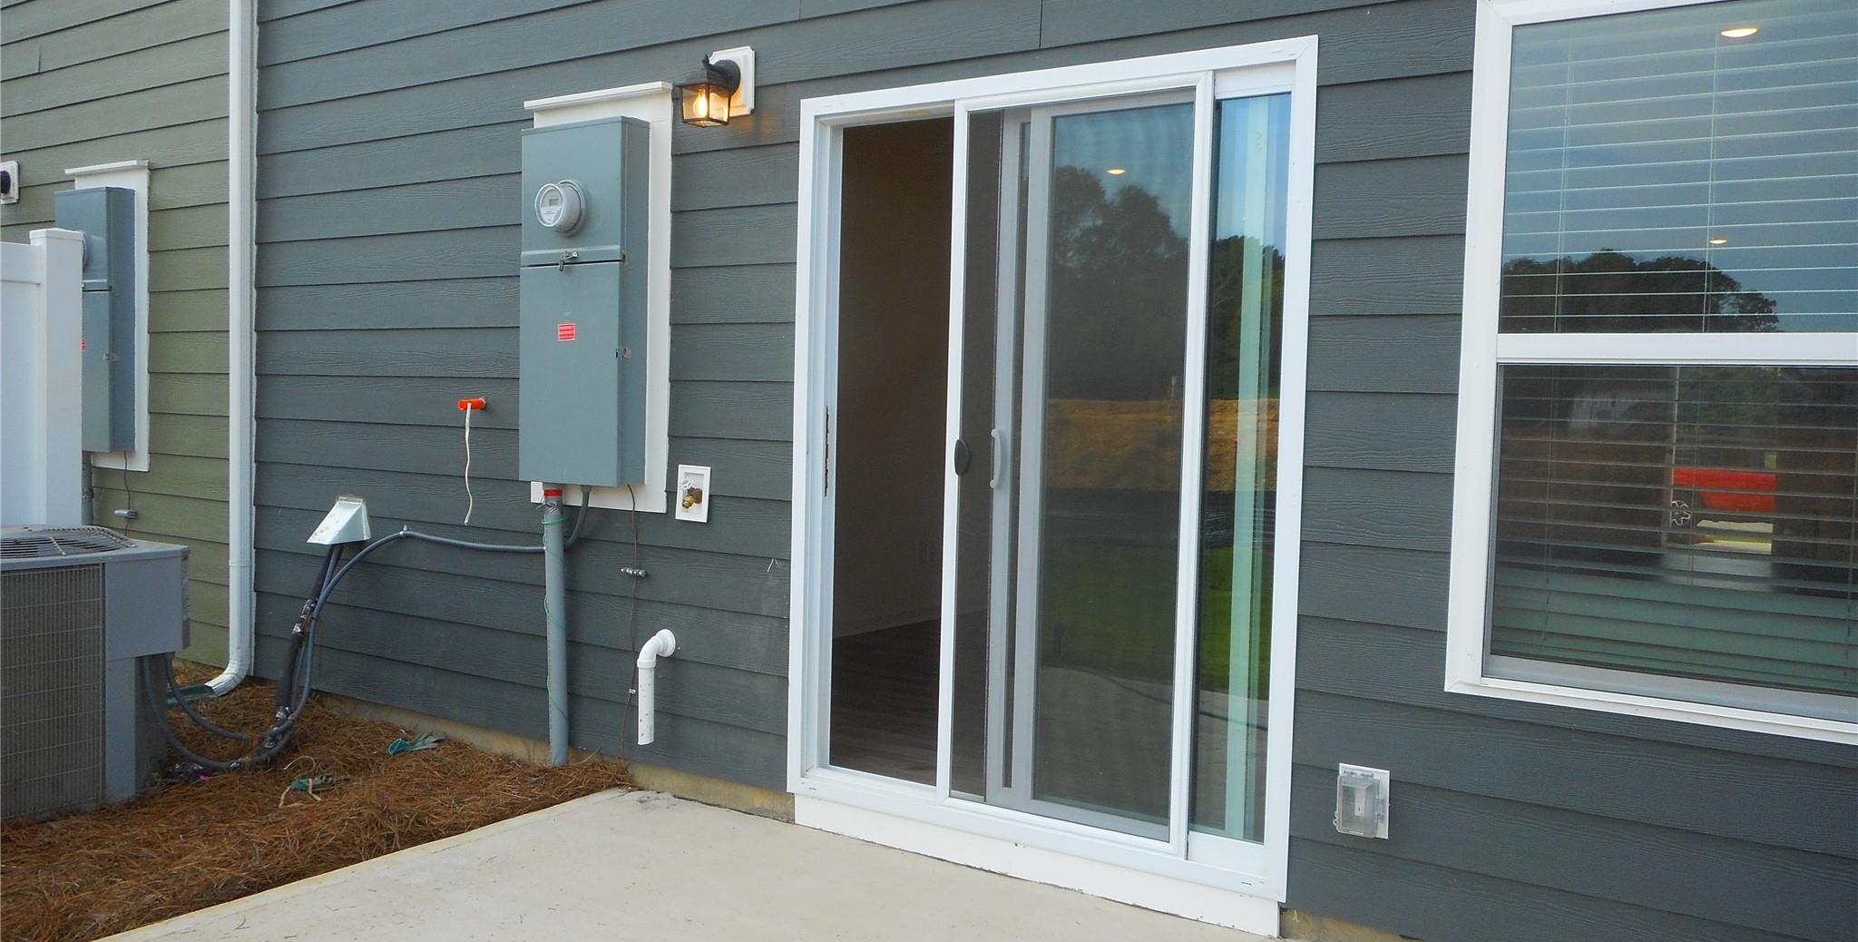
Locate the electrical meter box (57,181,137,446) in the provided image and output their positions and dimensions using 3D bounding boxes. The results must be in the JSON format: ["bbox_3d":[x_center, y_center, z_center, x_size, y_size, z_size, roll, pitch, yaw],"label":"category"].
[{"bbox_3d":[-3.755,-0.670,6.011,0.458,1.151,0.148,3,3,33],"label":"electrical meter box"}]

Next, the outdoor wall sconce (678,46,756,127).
[{"bbox_3d":[-0.651,-1.147,4.012,0.180,0.257,0.187,3,3,33],"label":"outdoor wall sconce"}]

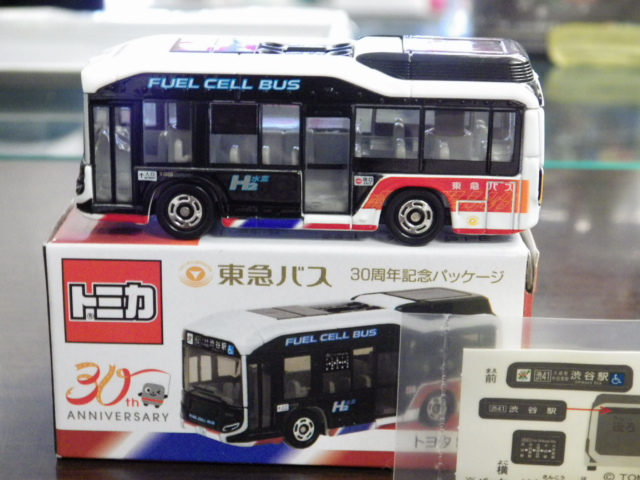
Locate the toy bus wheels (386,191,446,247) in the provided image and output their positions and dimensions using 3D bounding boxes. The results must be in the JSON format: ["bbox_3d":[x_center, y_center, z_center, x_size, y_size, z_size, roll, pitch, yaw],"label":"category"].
[{"bbox_3d":[0.016,-0.004,0.213,0.009,0.009,0.004,2,17,4],"label":"toy bus wheels"}]

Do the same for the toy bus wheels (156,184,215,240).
[{"bbox_3d":[-0.022,-0.005,0.215,0.009,0.009,0.004,2,17,4],"label":"toy bus wheels"}]

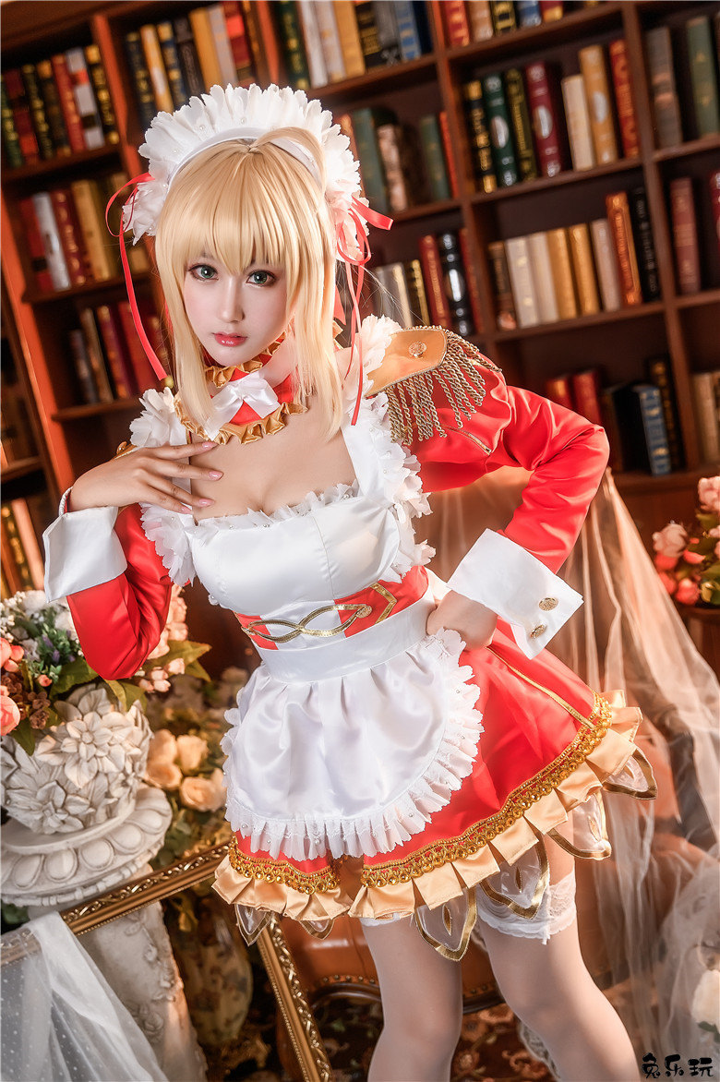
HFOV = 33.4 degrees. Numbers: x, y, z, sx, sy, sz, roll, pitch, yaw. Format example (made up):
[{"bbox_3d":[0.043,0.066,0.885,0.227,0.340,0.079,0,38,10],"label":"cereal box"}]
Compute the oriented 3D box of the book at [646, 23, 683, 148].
[{"bbox_3d":[0.655,-0.959,2.563,0.045,0.236,0.165,-6,16,19],"label":"book"}]

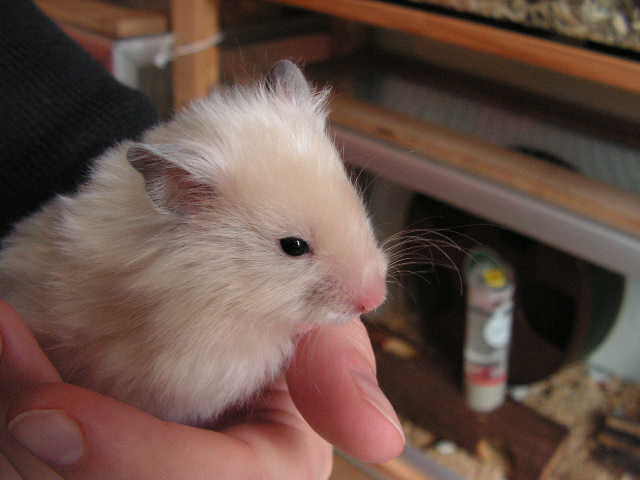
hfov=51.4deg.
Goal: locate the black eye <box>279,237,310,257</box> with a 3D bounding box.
[{"bbox_3d":[-0.005,0.001,0.144,0.007,0.004,0.004,14,-10,-13],"label":"black eye"}]

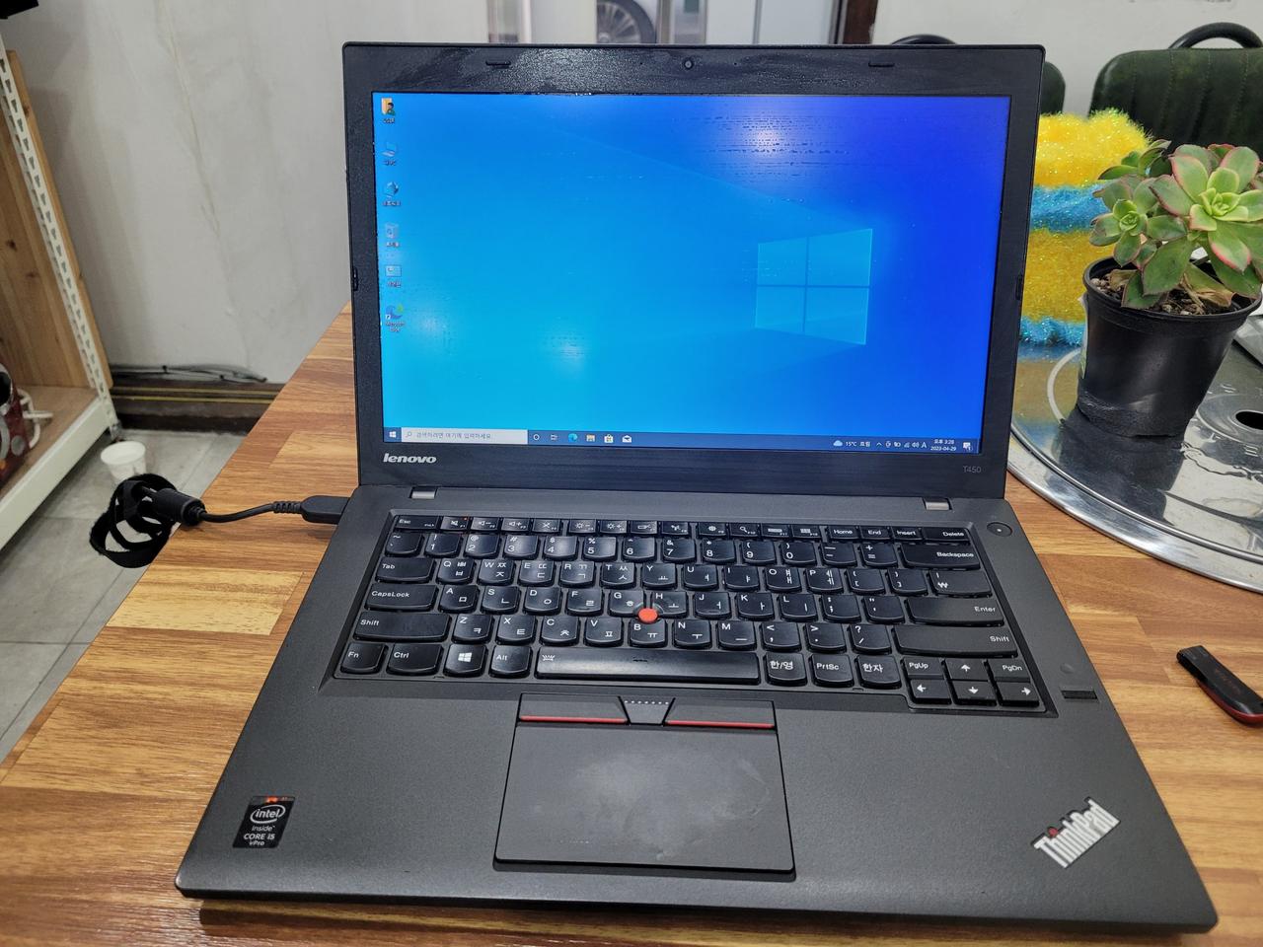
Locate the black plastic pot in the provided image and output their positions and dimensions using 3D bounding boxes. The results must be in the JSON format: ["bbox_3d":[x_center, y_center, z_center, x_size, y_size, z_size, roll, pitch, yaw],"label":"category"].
[{"bbox_3d":[0.306,-0.074,0.556,0.090,0.085,0.090,0,35,0],"label":"black plastic pot"}]

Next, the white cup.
[{"bbox_3d":[-0.902,-0.006,1.709,0.074,0.075,0.074,0,35,0],"label":"white cup"}]

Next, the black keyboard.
[{"bbox_3d":[0.022,0.058,0.424,0.286,0.008,0.117,1,36,2],"label":"black keyboard"}]

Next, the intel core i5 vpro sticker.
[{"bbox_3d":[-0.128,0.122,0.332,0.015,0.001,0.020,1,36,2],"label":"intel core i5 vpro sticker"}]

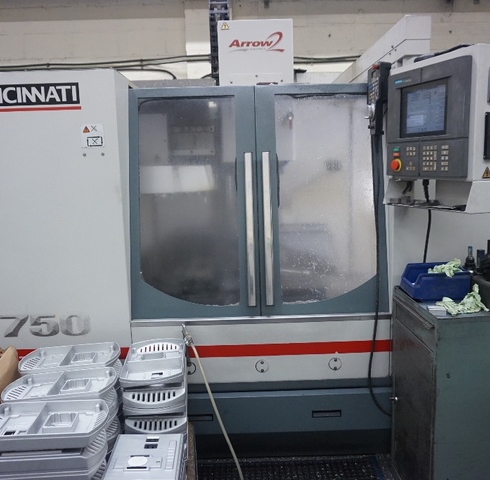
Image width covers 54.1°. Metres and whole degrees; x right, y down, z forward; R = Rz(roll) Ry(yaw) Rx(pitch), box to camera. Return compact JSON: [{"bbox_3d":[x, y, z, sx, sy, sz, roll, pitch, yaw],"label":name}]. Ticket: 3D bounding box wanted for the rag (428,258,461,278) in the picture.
[{"bbox_3d":[0.899,0.128,2.163,0.130,0.075,0.120,-2,8,0],"label":"rag"}]

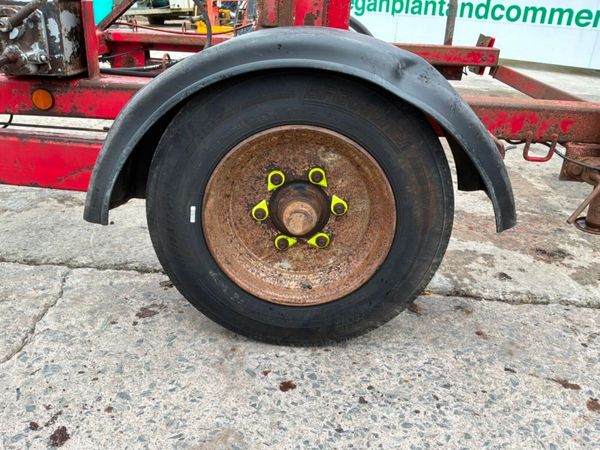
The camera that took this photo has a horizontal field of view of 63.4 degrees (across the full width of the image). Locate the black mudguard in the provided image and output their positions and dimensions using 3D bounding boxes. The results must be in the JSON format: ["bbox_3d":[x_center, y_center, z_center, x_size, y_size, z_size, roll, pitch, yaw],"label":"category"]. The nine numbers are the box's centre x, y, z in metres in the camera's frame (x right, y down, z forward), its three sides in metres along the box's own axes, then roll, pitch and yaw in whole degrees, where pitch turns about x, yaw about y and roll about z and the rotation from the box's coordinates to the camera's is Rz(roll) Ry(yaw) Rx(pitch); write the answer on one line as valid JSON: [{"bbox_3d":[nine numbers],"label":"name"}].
[{"bbox_3d":[0.005,-0.239,1.188,1.013,0.446,0.260,2,21,1],"label":"black mudguard"}]

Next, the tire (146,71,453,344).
[{"bbox_3d":[0.000,-0.038,1.265,0.765,0.762,0.212,2,21,1],"label":"tire"}]

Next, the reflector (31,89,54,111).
[{"bbox_3d":[-0.721,-0.351,1.360,0.060,0.060,0.012,2,21,1],"label":"reflector"}]

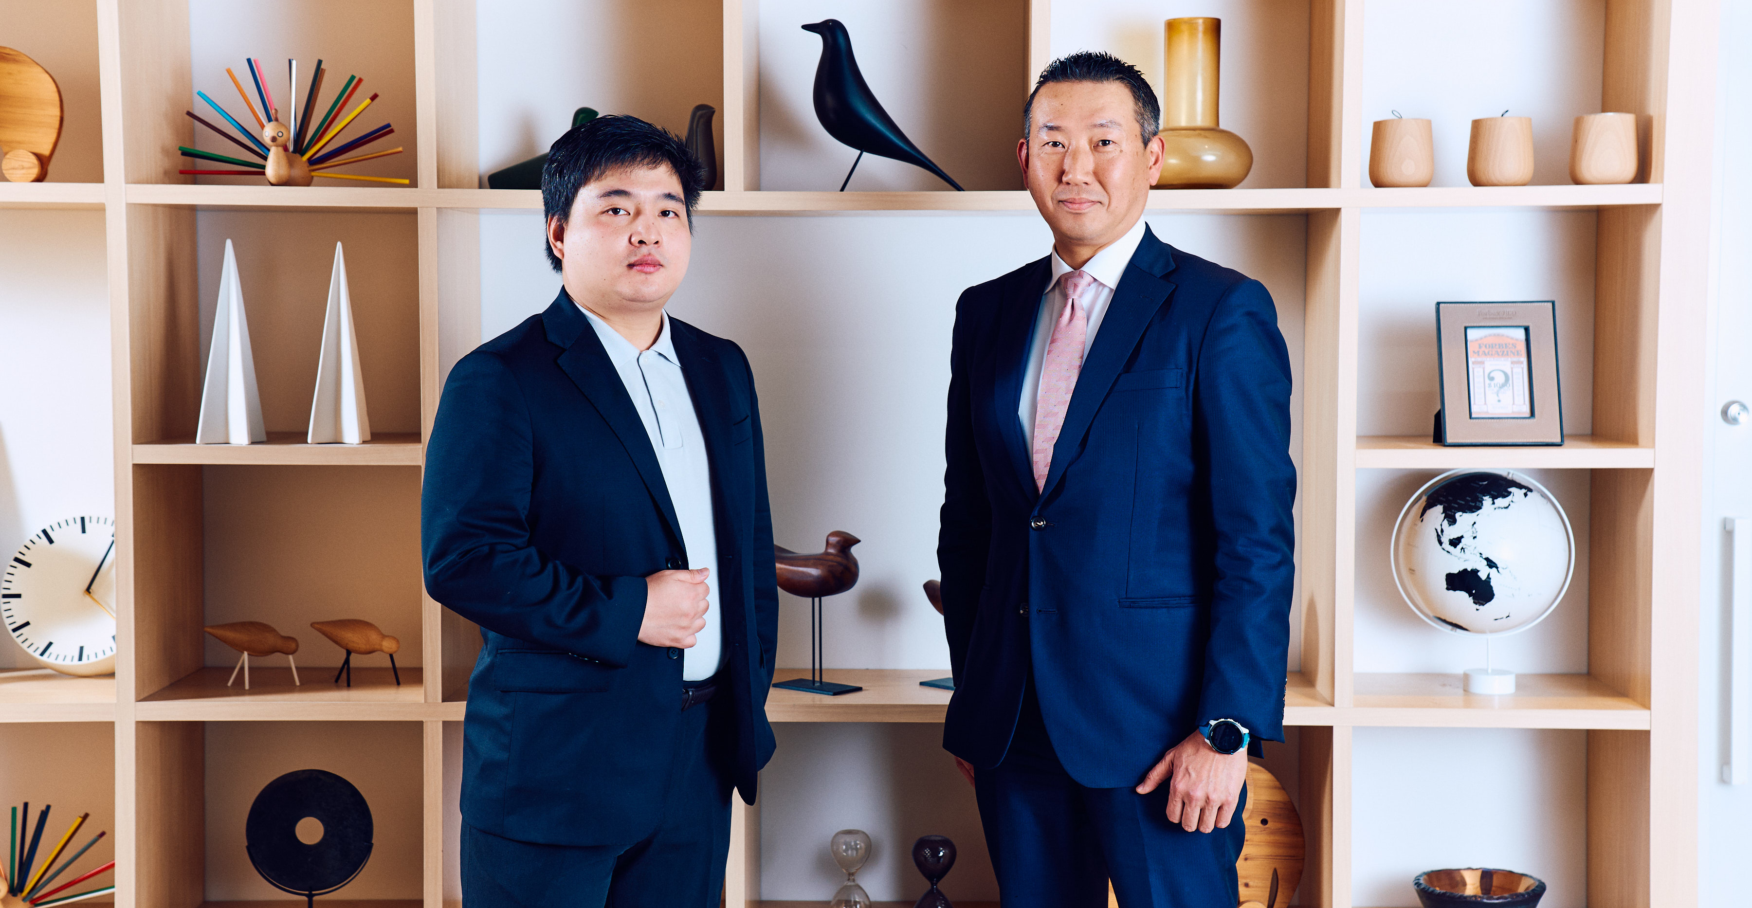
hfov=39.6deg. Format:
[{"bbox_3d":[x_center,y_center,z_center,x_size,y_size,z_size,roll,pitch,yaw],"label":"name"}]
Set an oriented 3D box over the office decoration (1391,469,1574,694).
[{"bbox_3d":[0.986,0.205,3.955,0.287,0.360,0.265,0,4,1],"label":"office decoration"}]

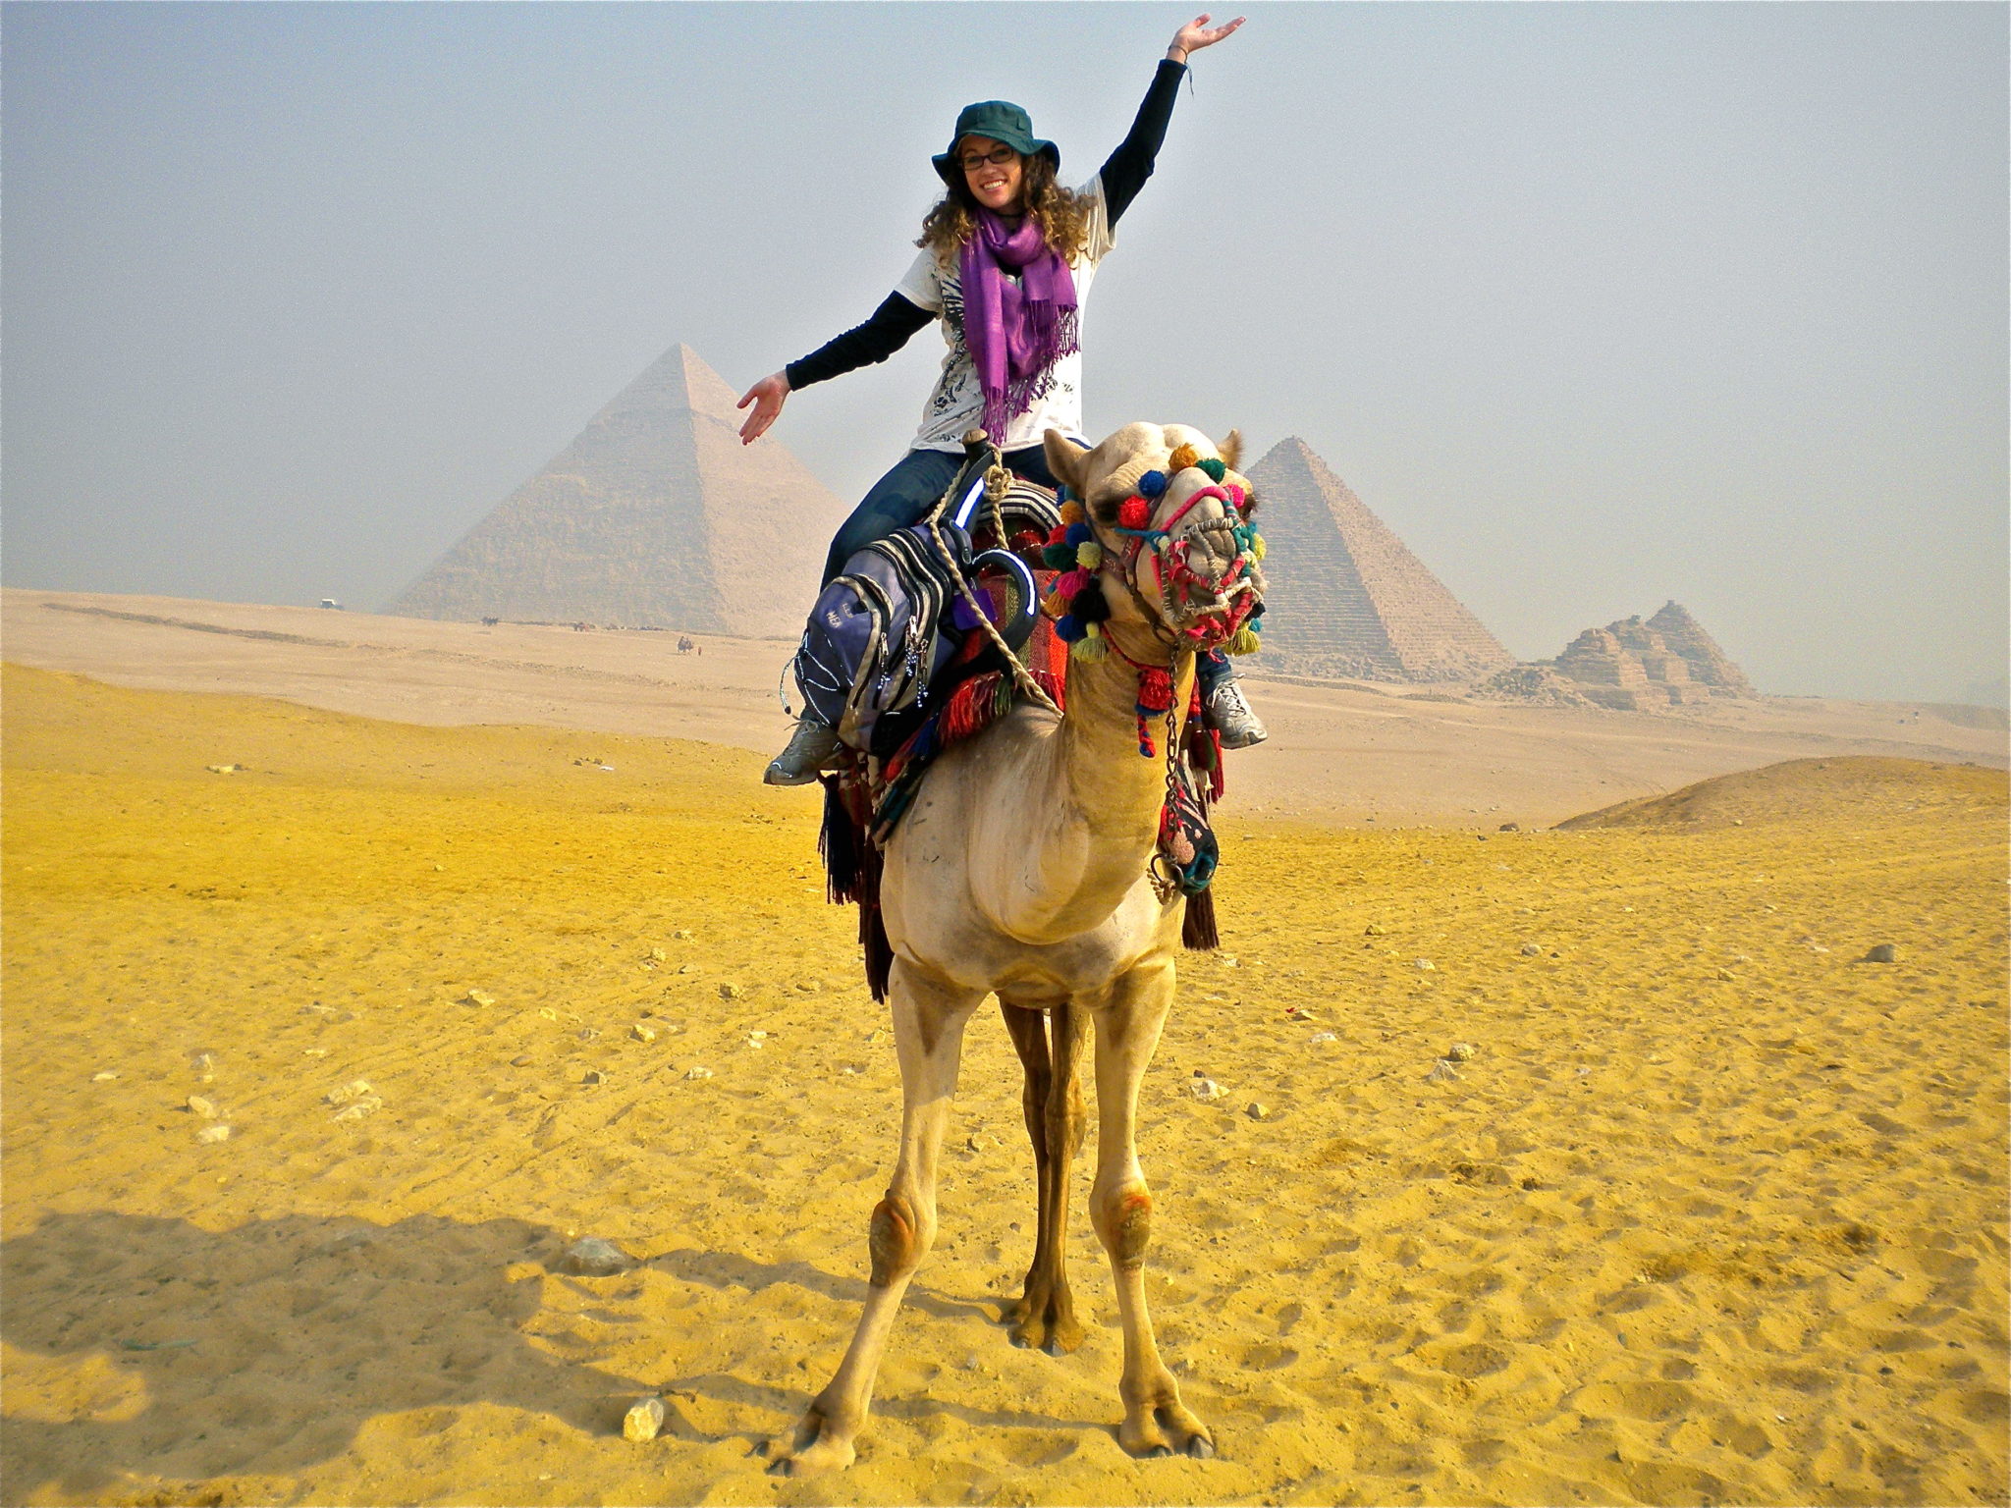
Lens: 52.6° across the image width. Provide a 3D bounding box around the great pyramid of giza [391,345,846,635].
[{"bbox_3d":[-148.723,-113.591,931.131,214.000,137.000,214.000,3,4,29],"label":"great pyramid of giza"}]

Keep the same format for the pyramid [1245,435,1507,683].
[{"bbox_3d":[74.257,-51.781,538.568,105.000,63.000,105.000,3,4,29],"label":"pyramid"}]

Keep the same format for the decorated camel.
[{"bbox_3d":[0.010,0.350,4.420,0.950,2.120,2.350,1,4,-2],"label":"decorated camel"}]

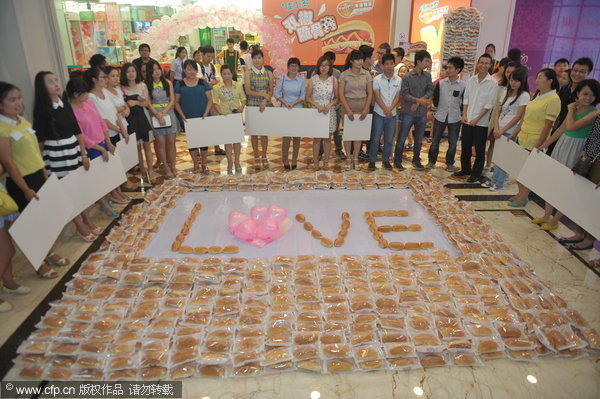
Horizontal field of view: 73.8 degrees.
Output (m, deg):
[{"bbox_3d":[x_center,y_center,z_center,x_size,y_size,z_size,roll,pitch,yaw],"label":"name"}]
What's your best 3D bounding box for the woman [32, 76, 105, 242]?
[{"bbox_3d":[-2.319,-0.441,4.036,0.340,1.660,0.440,21,30,39],"label":"woman"}]

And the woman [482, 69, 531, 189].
[{"bbox_3d":[2.725,-0.911,5.198,0.360,1.560,0.480,-19,29,-36],"label":"woman"}]

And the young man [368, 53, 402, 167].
[{"bbox_3d":[1.294,-1.306,6.056,0.450,1.710,0.310,2,23,4],"label":"young man"}]

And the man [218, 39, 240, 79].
[{"bbox_3d":[-1.737,-3.166,10.246,0.580,1.770,0.300,-2,23,-4],"label":"man"}]

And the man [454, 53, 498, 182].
[{"bbox_3d":[2.522,-1.120,5.607,0.490,1.740,0.340,16,28,33],"label":"man"}]

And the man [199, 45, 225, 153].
[{"bbox_3d":[-1.484,-1.599,6.603,0.500,1.760,0.380,-9,25,-21],"label":"man"}]

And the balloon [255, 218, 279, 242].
[{"bbox_3d":[-0.345,0.319,4.178,0.250,0.180,0.220,-6,24,-14],"label":"balloon"}]

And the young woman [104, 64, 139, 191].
[{"bbox_3d":[-2.284,-0.883,5.125,0.380,1.600,0.450,15,27,32],"label":"young woman"}]

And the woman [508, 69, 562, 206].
[{"bbox_3d":[2.766,-0.717,4.751,0.400,1.620,0.500,-7,24,-16],"label":"woman"}]

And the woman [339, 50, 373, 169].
[{"bbox_3d":[0.853,-1.305,6.046,0.450,1.710,0.310,2,23,3],"label":"woman"}]

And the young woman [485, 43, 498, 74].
[{"bbox_3d":[3.337,-1.953,7.344,0.450,1.670,0.300,9,25,20],"label":"young woman"}]

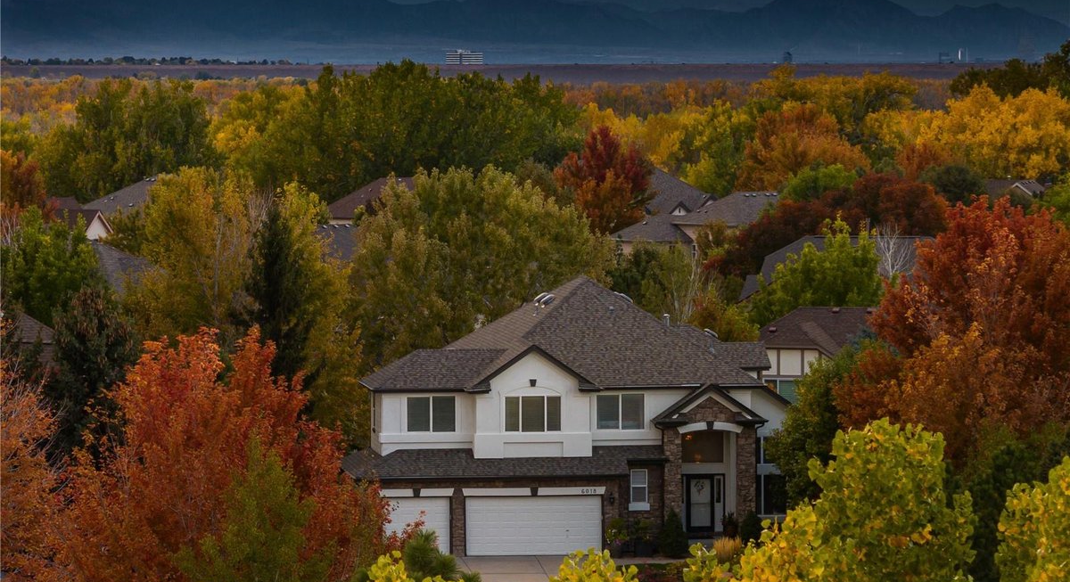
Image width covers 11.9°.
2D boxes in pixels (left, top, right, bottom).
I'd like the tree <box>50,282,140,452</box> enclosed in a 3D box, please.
[{"bbox_3d":[-16.797,4.325,195.000,4.000,8.990,4.000,0,3,0],"label":"tree"}]

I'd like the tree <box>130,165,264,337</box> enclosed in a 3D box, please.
[{"bbox_3d":[-14.723,1.120,222.000,6.200,12.970,6.200,0,3,0],"label":"tree"}]

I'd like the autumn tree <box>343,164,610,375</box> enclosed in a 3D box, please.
[{"bbox_3d":[-2.203,1.431,213.000,11.000,13.160,10.200,0,3,0],"label":"autumn tree"}]

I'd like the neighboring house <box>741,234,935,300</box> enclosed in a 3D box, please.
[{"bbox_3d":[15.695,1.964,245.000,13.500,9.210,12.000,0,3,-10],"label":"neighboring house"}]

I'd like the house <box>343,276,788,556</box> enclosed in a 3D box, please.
[{"bbox_3d":[0.700,4.173,190.500,17.000,9.700,15.500,0,3,-10],"label":"house"}]

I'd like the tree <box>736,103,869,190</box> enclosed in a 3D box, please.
[{"bbox_3d":[20.045,-6.928,385.000,10.200,14.390,9.800,0,3,0],"label":"tree"}]

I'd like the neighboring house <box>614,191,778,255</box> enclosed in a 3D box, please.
[{"bbox_3d":[9.994,-1.358,315.000,15.500,9.550,13.500,0,3,-10],"label":"neighboring house"}]

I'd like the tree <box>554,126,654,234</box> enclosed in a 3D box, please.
[{"bbox_3d":[4.042,-2.778,300.000,6.200,13.740,6.200,0,3,0],"label":"tree"}]

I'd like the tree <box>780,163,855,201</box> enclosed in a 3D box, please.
[{"bbox_3d":[17.221,-2.156,312.000,5.400,11.420,5.400,0,3,0],"label":"tree"}]

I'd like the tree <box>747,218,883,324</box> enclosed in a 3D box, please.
[{"bbox_3d":[12.520,2.032,229.000,6.200,10.510,6.200,0,3,0],"label":"tree"}]

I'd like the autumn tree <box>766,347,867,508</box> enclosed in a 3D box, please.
[{"bbox_3d":[10.101,5.587,183.000,3.900,7.550,3.800,0,3,0],"label":"autumn tree"}]

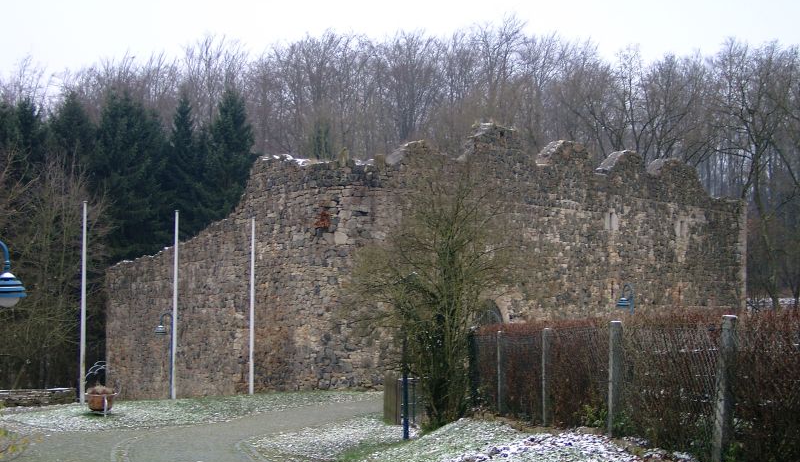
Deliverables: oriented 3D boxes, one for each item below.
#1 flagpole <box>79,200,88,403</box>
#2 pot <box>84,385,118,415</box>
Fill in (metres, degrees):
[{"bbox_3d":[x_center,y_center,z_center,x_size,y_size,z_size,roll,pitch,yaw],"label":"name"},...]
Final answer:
[{"bbox_3d":[-9.498,2.128,34.728,0.140,6.080,0.140,0,-2,0],"label":"flagpole"},{"bbox_3d":[-7.647,4.342,29.600,0.830,0.760,0.800,0,-2,0],"label":"pot"}]

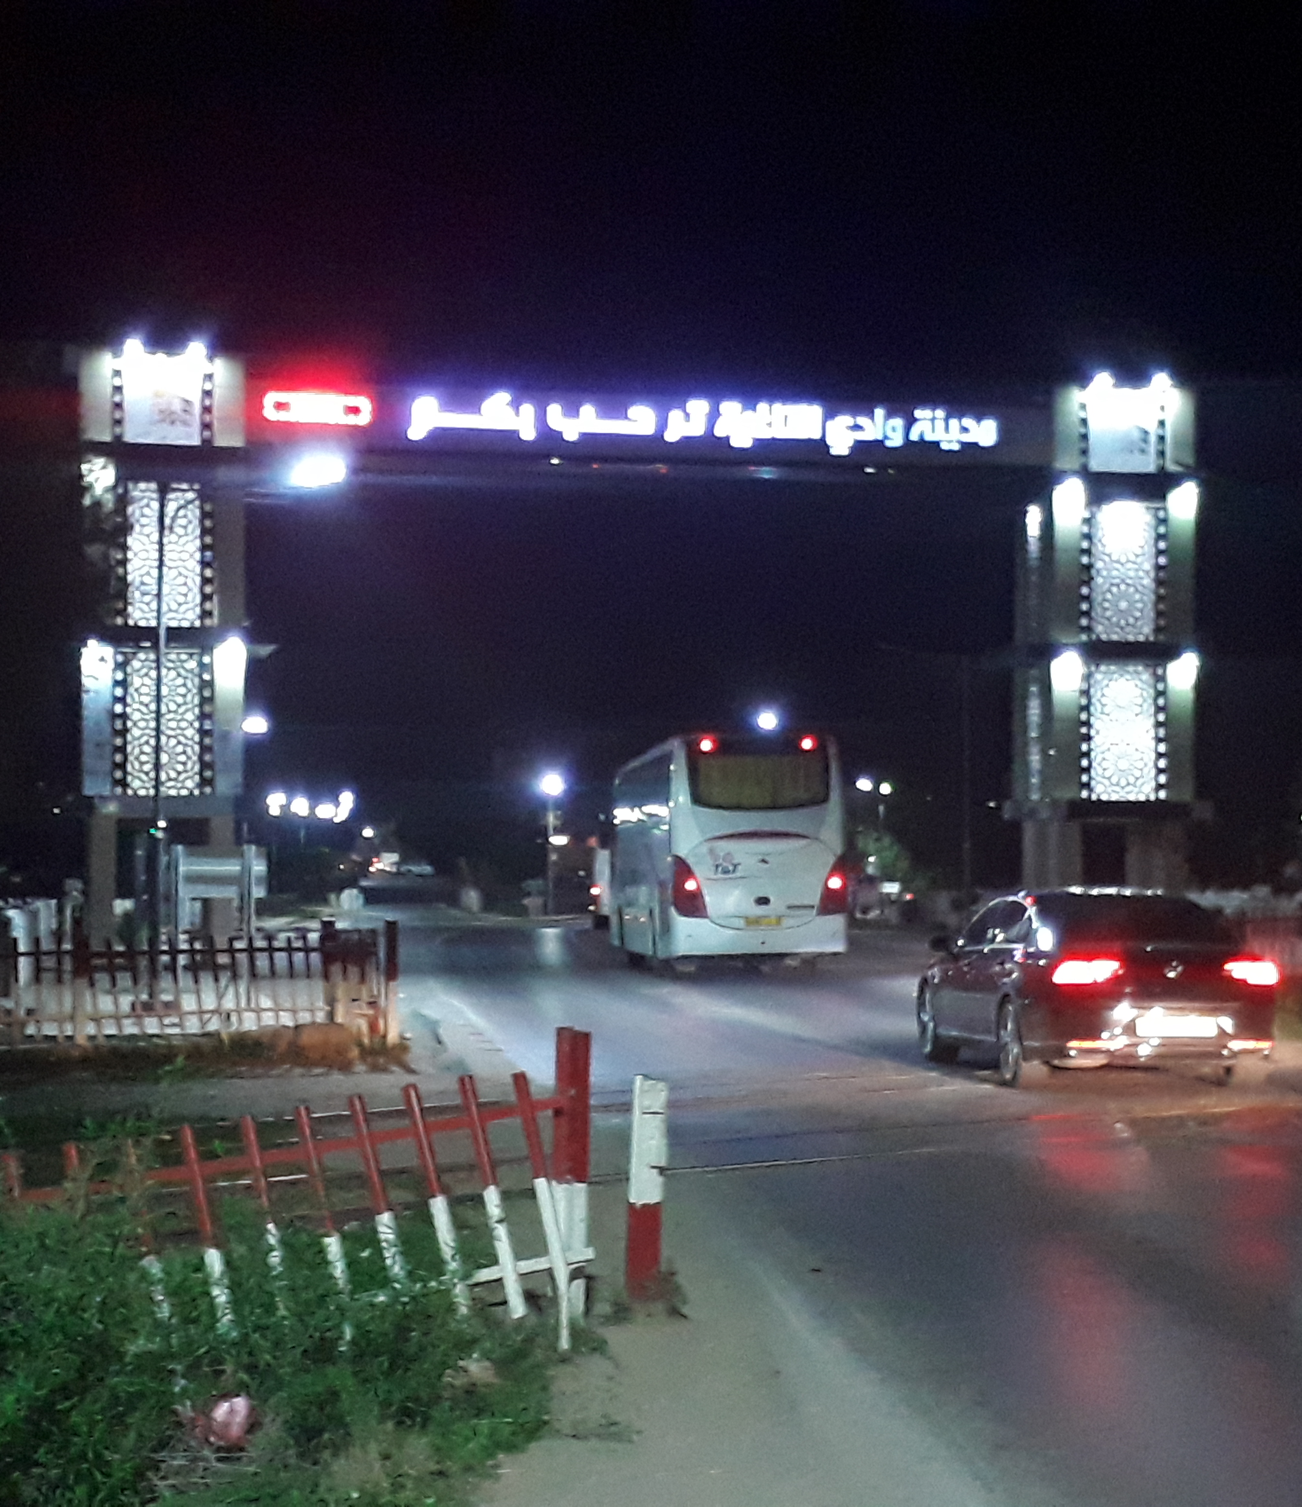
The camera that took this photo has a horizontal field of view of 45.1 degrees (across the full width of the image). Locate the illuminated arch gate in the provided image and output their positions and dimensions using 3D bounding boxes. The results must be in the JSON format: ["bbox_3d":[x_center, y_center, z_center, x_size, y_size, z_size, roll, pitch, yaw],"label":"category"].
[{"bbox_3d":[0.000,-1.800,30.800,21.200,11.000,2.600,1,-4,-5],"label":"illuminated arch gate"}]

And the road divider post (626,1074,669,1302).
[{"bbox_3d":[-0.014,1.530,5.550,0.120,0.800,0.120,2,-4,-6],"label":"road divider post"}]

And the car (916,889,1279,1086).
[{"bbox_3d":[3.695,2.000,13.966,1.860,1.470,4.750,1,-4,-4],"label":"car"}]

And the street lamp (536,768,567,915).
[{"bbox_3d":[-3.180,2.830,50.000,0.700,4.600,0.600,0,-4,0],"label":"street lamp"}]

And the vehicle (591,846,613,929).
[{"bbox_3d":[-0.760,3.830,45.600,2.000,2.300,5.300,0,-4,-3],"label":"vehicle"}]

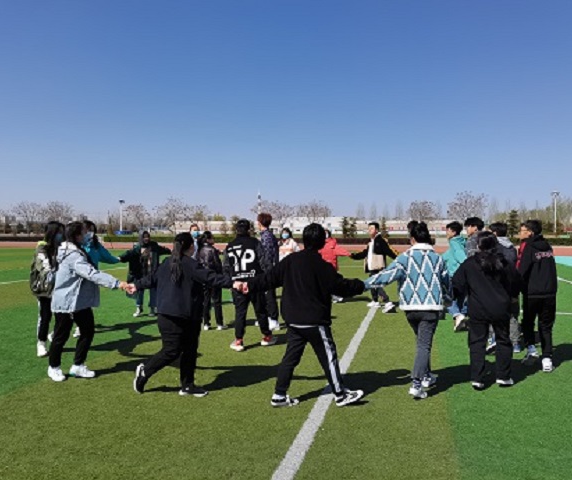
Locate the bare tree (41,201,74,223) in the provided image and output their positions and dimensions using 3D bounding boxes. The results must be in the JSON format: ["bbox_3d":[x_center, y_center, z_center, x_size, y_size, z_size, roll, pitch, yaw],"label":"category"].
[{"bbox_3d":[-39.454,-3.971,83.000,5.871,5.698,5.577,0,2,0],"label":"bare tree"}]

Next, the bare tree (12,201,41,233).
[{"bbox_3d":[-46.239,-3.685,85.929,4.900,6.700,4.900,0,1,0],"label":"bare tree"}]

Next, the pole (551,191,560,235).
[{"bbox_3d":[66.169,-6.340,117.881,1.800,11.200,1.800,0,1,0],"label":"pole"}]

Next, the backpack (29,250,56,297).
[{"bbox_3d":[-3.191,0.432,6.300,0.220,0.520,0.330,-1,2,-41],"label":"backpack"}]

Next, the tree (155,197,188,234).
[{"bbox_3d":[-19.055,-4.036,80.000,5.658,6.407,5.375,0,2,0],"label":"tree"}]

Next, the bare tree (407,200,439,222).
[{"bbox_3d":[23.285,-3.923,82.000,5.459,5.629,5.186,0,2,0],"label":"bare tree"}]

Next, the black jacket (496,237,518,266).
[{"bbox_3d":[2.833,0.297,6.350,0.480,0.680,0.340,-1,2,-43],"label":"black jacket"}]

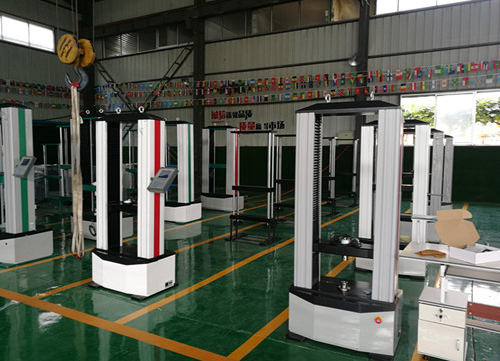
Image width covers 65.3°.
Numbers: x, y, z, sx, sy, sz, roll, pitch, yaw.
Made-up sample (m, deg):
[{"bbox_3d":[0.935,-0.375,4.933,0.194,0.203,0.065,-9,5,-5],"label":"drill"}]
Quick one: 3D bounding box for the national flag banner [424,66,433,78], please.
[{"bbox_3d":[5.868,-3.561,12.800,0.220,0.330,0.040,2,4,29],"label":"national flag banner"}]

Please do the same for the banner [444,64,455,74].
[{"bbox_3d":[6.574,-3.643,12.800,0.280,0.280,0.040,2,4,29],"label":"banner"}]

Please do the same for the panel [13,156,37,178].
[{"bbox_3d":[-3.155,-0.173,5.513,0.235,0.298,0.055,2,-30,29],"label":"panel"}]

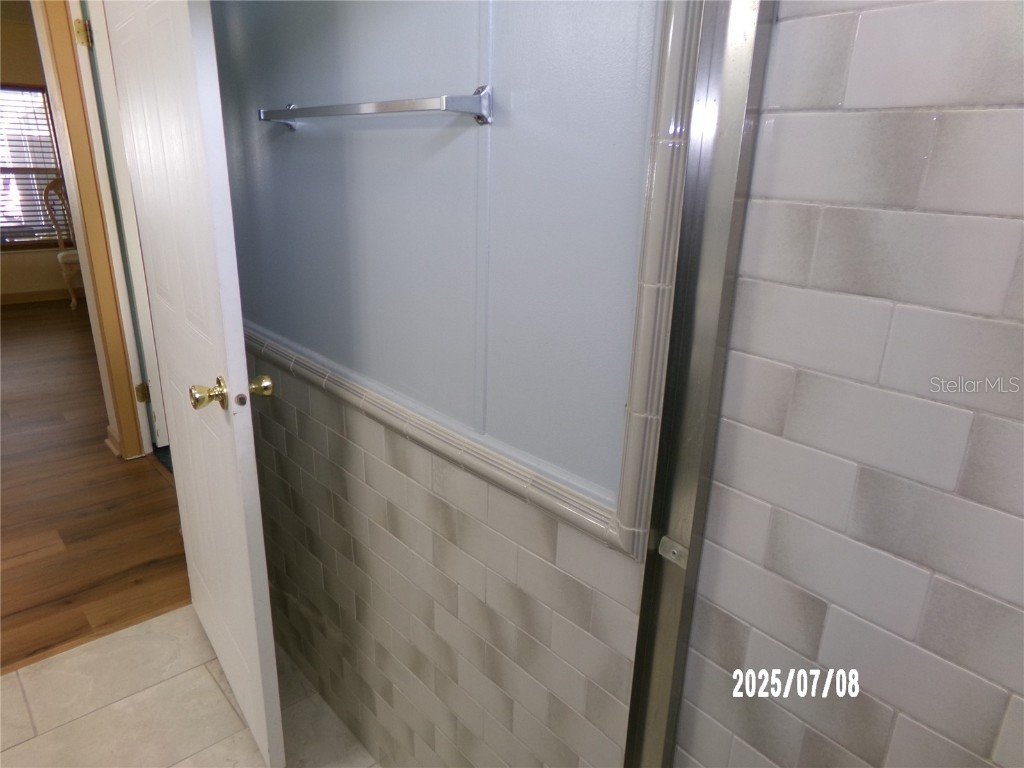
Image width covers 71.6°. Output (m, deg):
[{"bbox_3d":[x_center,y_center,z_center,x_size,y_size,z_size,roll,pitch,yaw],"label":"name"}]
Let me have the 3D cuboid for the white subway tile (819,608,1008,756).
[{"bbox_3d":[0.374,0.277,0.670,0.009,0.076,0.153,-14,24,-37],"label":"white subway tile"}]

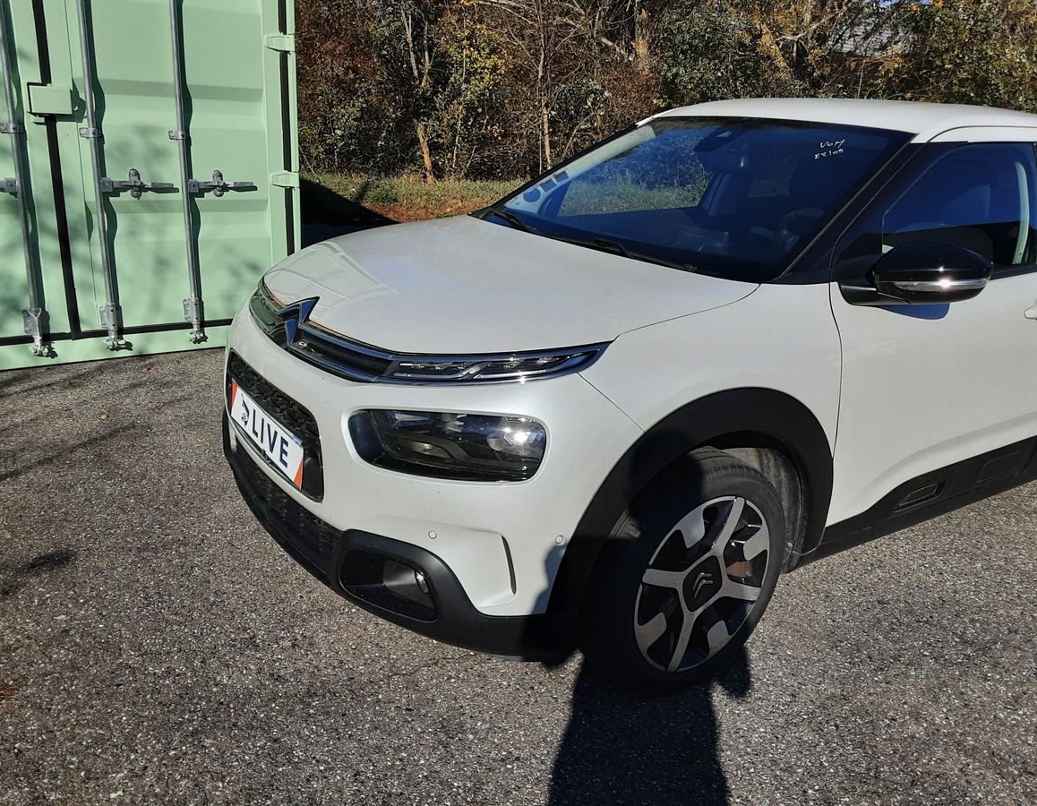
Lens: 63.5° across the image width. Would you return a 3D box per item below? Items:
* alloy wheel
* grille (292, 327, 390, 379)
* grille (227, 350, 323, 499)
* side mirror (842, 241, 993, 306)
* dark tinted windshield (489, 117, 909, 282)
[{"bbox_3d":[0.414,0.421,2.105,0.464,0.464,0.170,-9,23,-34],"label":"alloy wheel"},{"bbox_3d":[-0.418,-0.119,1.964,0.088,0.097,0.400,-12,24,-40],"label":"grille"},{"bbox_3d":[-0.629,0.054,2.142,0.100,0.240,0.690,-3,19,-36],"label":"grille"},{"bbox_3d":[0.972,-0.312,2.053,0.220,0.170,0.235,-9,23,-34],"label":"side mirror"},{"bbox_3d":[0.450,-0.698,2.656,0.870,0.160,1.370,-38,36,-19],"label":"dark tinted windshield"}]

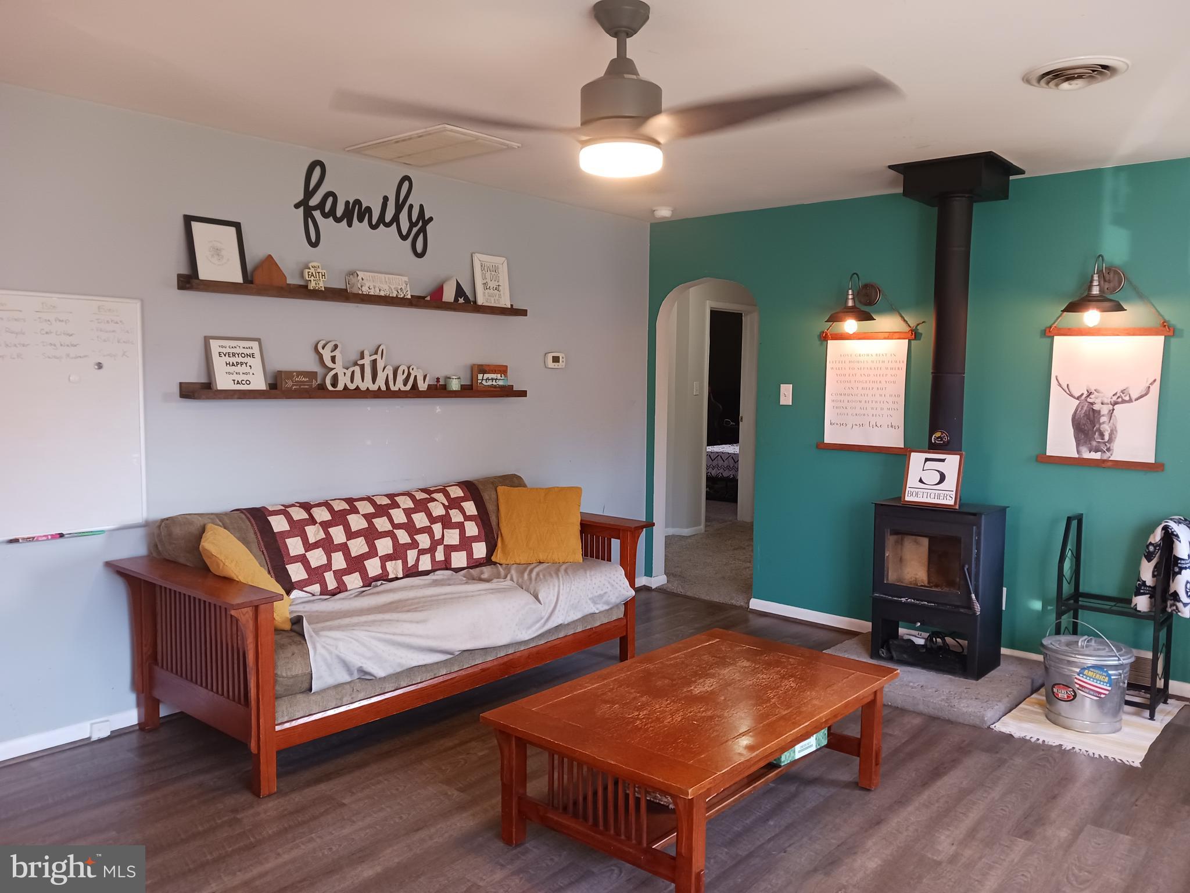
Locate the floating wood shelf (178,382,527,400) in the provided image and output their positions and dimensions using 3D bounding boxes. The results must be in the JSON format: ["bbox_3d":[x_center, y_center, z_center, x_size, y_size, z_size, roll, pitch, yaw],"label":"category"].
[{"bbox_3d":[-1.030,-0.263,4.443,0.128,0.067,1.871,5,5,40],"label":"floating wood shelf"}]

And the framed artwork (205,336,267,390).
[{"bbox_3d":[-1.507,-0.337,3.912,0.020,0.246,0.238,-14,-6,40],"label":"framed artwork"}]

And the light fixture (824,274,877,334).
[{"bbox_3d":[1.375,-0.759,4.915,0.294,0.332,0.375,5,6,42],"label":"light fixture"}]

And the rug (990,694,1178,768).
[{"bbox_3d":[2.129,1.148,3.981,0.553,0.009,0.903,5,6,42],"label":"rug"}]

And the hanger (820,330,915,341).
[{"bbox_3d":[1.501,-0.606,5.124,0.549,0.041,0.022,5,6,40],"label":"hanger"}]

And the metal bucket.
[{"bbox_3d":[2.057,0.980,3.892,0.353,0.350,0.353,5,6,42],"label":"metal bucket"}]

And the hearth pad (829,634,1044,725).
[{"bbox_3d":[1.585,1.079,4.441,0.899,0.061,0.948,5,6,42],"label":"hearth pad"}]

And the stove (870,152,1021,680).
[{"bbox_3d":[1.677,-0.128,4.446,0.534,2.346,0.509,5,6,42],"label":"stove"}]

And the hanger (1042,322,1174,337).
[{"bbox_3d":[2.366,-0.526,4.280,0.529,0.041,0.020,5,6,42],"label":"hanger"}]

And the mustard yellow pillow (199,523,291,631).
[{"bbox_3d":[-1.272,0.487,3.446,0.138,0.438,0.438,-42,13,-17],"label":"mustard yellow pillow"}]

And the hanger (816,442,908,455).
[{"bbox_3d":[1.490,0.014,5.174,0.547,0.037,0.022,5,6,40],"label":"hanger"}]

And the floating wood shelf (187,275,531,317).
[{"bbox_3d":[-1.025,-0.703,4.407,0.128,0.069,1.871,5,6,40],"label":"floating wood shelf"}]

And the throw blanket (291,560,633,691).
[{"bbox_3d":[-0.600,0.678,4.084,0.571,0.246,1.773,5,6,40],"label":"throw blanket"}]

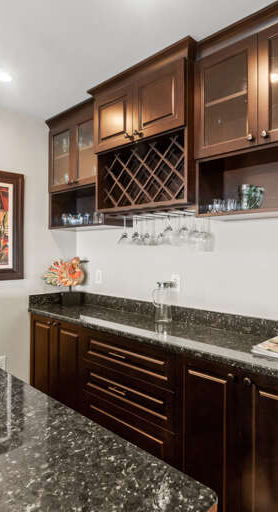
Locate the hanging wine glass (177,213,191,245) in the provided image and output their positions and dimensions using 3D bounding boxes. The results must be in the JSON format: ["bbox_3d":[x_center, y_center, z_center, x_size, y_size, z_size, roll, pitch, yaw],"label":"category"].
[{"bbox_3d":[0.259,-0.145,1.819,0.078,0.180,0.078,0,0,0],"label":"hanging wine glass"}]

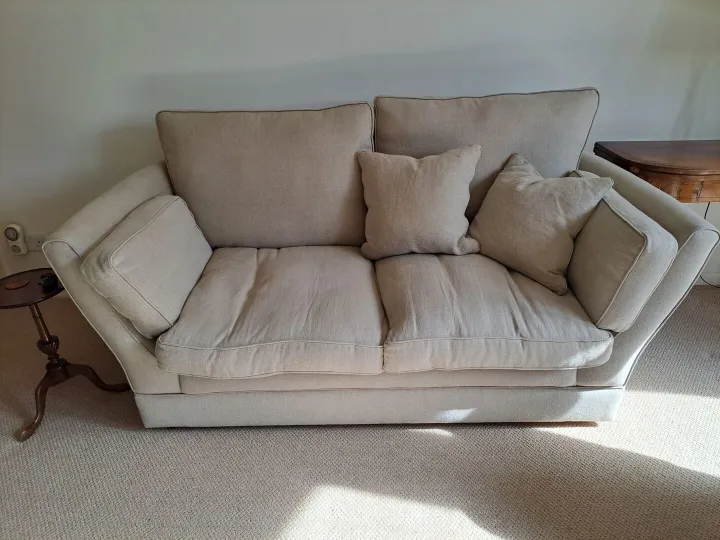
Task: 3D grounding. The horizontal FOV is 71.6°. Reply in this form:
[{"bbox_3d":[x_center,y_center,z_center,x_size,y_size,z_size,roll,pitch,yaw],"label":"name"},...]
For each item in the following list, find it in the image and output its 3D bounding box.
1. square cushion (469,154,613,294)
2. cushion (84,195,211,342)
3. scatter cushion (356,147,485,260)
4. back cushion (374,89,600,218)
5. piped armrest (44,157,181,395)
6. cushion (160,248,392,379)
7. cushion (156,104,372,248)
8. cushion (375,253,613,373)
[{"bbox_3d":[0.675,-0.198,1.908,0.150,0.410,0.410,-1,29,-48],"label":"square cushion"},{"bbox_3d":[-0.710,-0.032,1.779,0.135,0.300,0.530,-25,26,12],"label":"cushion"},{"bbox_3d":[0.224,-0.258,1.911,0.440,0.420,0.150,-1,18,-1],"label":"scatter cushion"},{"bbox_3d":[0.481,-0.399,2.028,0.810,0.620,0.180,-1,14,-1],"label":"back cushion"},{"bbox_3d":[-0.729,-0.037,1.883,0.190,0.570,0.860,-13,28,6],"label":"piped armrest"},{"bbox_3d":[-0.283,0.109,1.847,0.720,0.185,0.680,-1,28,-1],"label":"cushion"},{"bbox_3d":[-0.357,-0.360,2.030,0.790,0.580,0.180,-1,14,-1],"label":"cushion"},{"bbox_3d":[0.428,0.096,1.868,0.730,0.185,0.680,-1,28,-1],"label":"cushion"}]

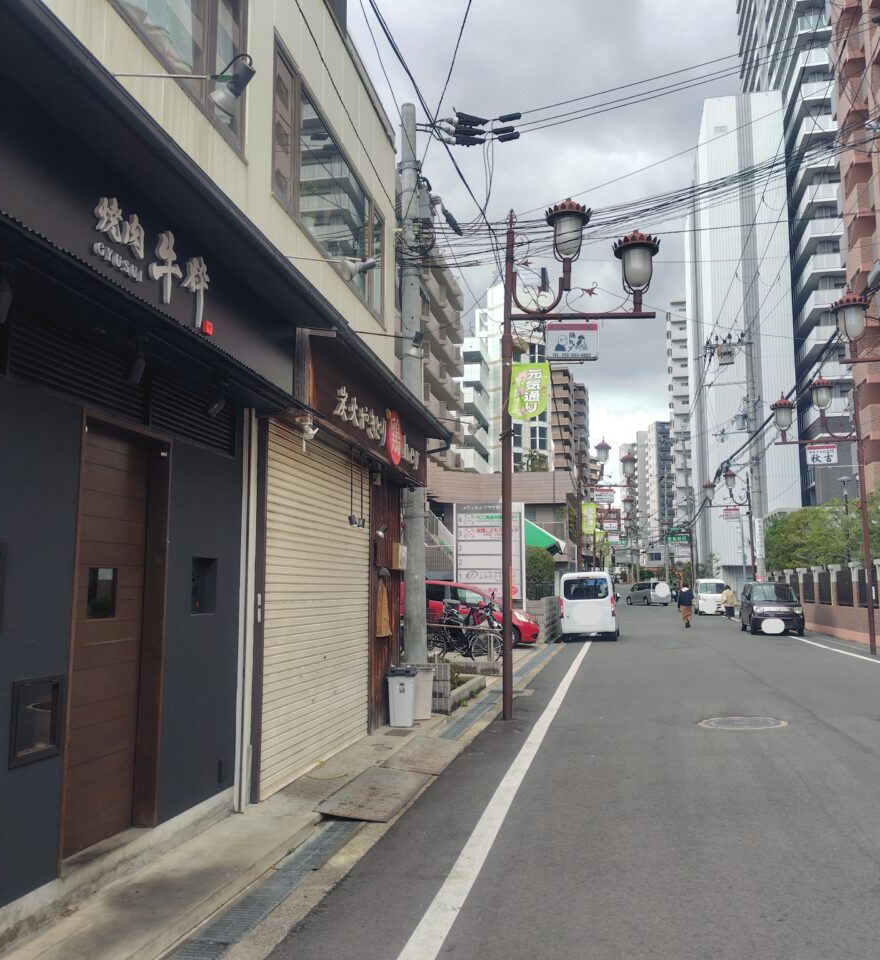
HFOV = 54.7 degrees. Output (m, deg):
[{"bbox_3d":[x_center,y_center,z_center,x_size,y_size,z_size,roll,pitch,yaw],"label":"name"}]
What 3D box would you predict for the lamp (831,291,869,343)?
[{"bbox_3d":[6.225,-2.497,12.912,0.500,0.770,0.500,-2,-8,12],"label":"lamp"}]

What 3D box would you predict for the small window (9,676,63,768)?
[{"bbox_3d":[-1.754,1.048,3.704,0.080,0.361,0.330,-2,-8,11],"label":"small window"}]

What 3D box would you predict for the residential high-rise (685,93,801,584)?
[{"bbox_3d":[28.952,-10.281,83.624,6.400,44.486,24.000,-2,-7,12],"label":"residential high-rise"}]

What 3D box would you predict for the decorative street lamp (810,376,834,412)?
[{"bbox_3d":[8.428,-1.918,18.750,0.490,0.780,0.490,-2,-7,12],"label":"decorative street lamp"}]

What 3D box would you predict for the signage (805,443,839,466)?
[{"bbox_3d":[8.381,-0.559,18.650,0.640,0.430,0.090,-2,-7,12],"label":"signage"}]

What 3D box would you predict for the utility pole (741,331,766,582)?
[{"bbox_3d":[12.363,-0.260,33.270,0.380,11.865,0.380,-2,-8,12],"label":"utility pole"}]

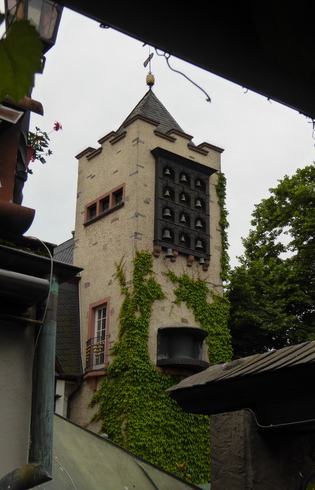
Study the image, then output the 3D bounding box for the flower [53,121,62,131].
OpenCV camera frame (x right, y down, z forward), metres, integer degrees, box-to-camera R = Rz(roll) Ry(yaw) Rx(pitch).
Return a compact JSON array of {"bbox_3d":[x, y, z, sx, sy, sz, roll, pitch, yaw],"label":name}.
[{"bbox_3d":[-0.777,-0.929,5.500,0.065,0.065,0.060,4,-21,-9],"label":"flower"}]

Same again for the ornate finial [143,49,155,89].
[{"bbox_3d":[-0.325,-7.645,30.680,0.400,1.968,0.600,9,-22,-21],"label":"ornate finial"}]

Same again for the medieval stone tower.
[{"bbox_3d":[-0.287,1.698,27.124,4.387,18.022,4.633,16,-25,-36],"label":"medieval stone tower"}]

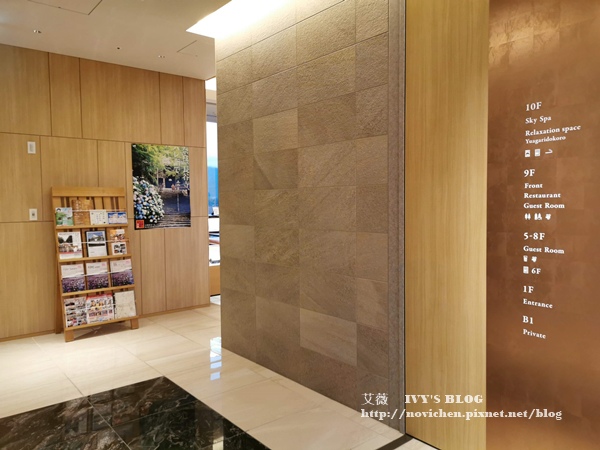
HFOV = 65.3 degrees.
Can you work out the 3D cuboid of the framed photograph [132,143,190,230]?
[{"bbox_3d":[-1.700,-0.466,5.819,0.731,1.027,0.025,-3,4,-39],"label":"framed photograph"}]

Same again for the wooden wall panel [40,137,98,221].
[{"bbox_3d":[-2.534,-0.500,5.170,0.584,0.905,0.040,-3,4,-39],"label":"wooden wall panel"}]

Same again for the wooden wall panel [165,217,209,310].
[{"bbox_3d":[-1.463,0.487,6.097,0.610,1.166,0.040,-3,4,-39],"label":"wooden wall panel"}]

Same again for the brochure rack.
[{"bbox_3d":[-2.214,0.375,5.076,0.765,1.573,0.445,-3,4,-39],"label":"brochure rack"}]

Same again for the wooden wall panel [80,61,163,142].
[{"bbox_3d":[-2.084,-1.417,5.505,0.922,0.882,0.040,-3,4,-39],"label":"wooden wall panel"}]

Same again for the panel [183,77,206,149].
[{"bbox_3d":[-1.371,-1.454,6.094,0.310,0.882,0.040,-3,4,-39],"label":"panel"}]

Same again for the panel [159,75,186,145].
[{"bbox_3d":[-1.610,-1.442,5.897,0.310,0.882,0.040,-3,4,-39],"label":"panel"}]

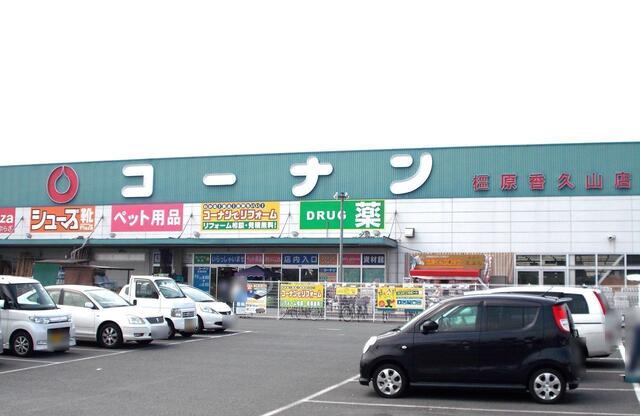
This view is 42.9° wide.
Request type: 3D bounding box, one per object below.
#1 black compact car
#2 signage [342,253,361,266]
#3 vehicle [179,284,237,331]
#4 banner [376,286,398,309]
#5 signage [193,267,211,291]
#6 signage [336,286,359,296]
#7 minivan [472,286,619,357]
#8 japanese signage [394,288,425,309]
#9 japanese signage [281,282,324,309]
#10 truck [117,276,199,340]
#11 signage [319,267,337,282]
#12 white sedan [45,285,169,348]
[{"bbox_3d":[2.449,2.140,12.769,3.395,1.600,1.475,-1,-5,19],"label":"black compact car"},{"bbox_3d":[1.539,2.573,40.373,1.057,0.580,0.080,-1,-5,18],"label":"signage"},{"bbox_3d":[-4.557,3.211,26.527,3.950,1.525,1.695,-1,-5,20],"label":"vehicle"},{"bbox_3d":[2.623,3.527,31.746,0.819,0.861,0.050,-1,-5,18],"label":"banner"},{"bbox_3d":[-7.496,4.605,51.743,1.106,1.723,0.040,-1,-5,17],"label":"signage"},{"bbox_3d":[1.038,3.208,31.141,0.854,0.276,0.030,-1,-5,19],"label":"signage"},{"bbox_3d":[3.877,2.463,17.218,4.600,1.630,1.720,-1,-5,19],"label":"minivan"},{"bbox_3d":[3.491,3.523,31.463,1.127,0.838,0.050,-1,-5,18],"label":"japanese signage"},{"bbox_3d":[-0.701,3.537,32.790,1.858,0.998,0.040,-1,-5,17],"label":"japanese signage"},{"bbox_3d":[-5.233,2.799,23.616,3.395,1.770,1.475,-1,-5,19],"label":"truck"},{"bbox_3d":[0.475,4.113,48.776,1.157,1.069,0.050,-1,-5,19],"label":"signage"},{"bbox_3d":[-6.104,2.798,21.091,4.600,1.470,1.695,-1,-5,19],"label":"white sedan"}]

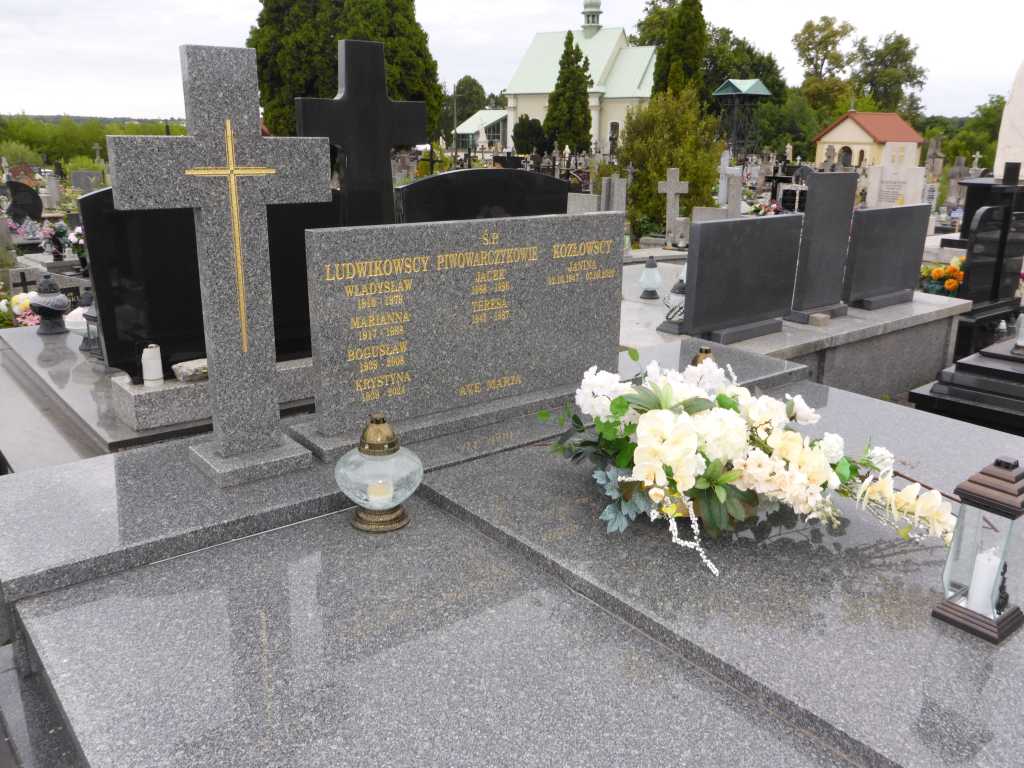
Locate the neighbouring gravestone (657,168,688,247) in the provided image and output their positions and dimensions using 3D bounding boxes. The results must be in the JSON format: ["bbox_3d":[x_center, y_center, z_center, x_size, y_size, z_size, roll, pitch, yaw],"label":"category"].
[{"bbox_3d":[1.793,-1.931,9.143,0.365,0.867,0.115,-12,21,-37],"label":"neighbouring gravestone"}]

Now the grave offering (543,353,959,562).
[{"bbox_3d":[0.704,0.213,2.560,1.123,0.317,0.451,8,18,22],"label":"grave offering"}]

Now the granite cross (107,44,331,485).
[{"bbox_3d":[-0.854,-0.354,2.583,0.646,1.293,0.283,-12,21,-37],"label":"granite cross"}]

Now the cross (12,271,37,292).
[{"bbox_3d":[-4.292,-0.851,7.300,0.180,0.275,0.035,-12,21,-37],"label":"cross"}]

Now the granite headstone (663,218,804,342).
[{"bbox_3d":[1.188,-0.567,4.358,0.876,0.605,0.314,-12,22,-37],"label":"granite headstone"}]

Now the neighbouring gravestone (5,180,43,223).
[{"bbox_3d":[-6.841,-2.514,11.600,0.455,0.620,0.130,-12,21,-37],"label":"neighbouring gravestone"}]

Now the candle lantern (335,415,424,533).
[{"bbox_3d":[-0.394,0.246,2.466,0.262,0.347,0.262,1,17,0],"label":"candle lantern"}]

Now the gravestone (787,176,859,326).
[{"bbox_3d":[2.045,-0.909,5.475,0.595,0.946,0.250,-12,21,-37],"label":"gravestone"}]

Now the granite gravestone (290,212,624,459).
[{"bbox_3d":[-0.083,-0.220,2.727,1.306,0.628,0.221,-12,22,-37],"label":"granite gravestone"}]

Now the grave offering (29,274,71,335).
[{"bbox_3d":[-2.506,-0.442,4.494,0.193,0.323,0.193,-12,21,-37],"label":"grave offering"}]

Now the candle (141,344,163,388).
[{"bbox_3d":[-1.370,-0.071,3.142,0.070,0.155,0.070,-12,21,-37],"label":"candle"}]

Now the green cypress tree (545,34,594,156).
[{"bbox_3d":[3.820,-19.573,56.000,2.800,7.800,2.800,1,17,0],"label":"green cypress tree"}]

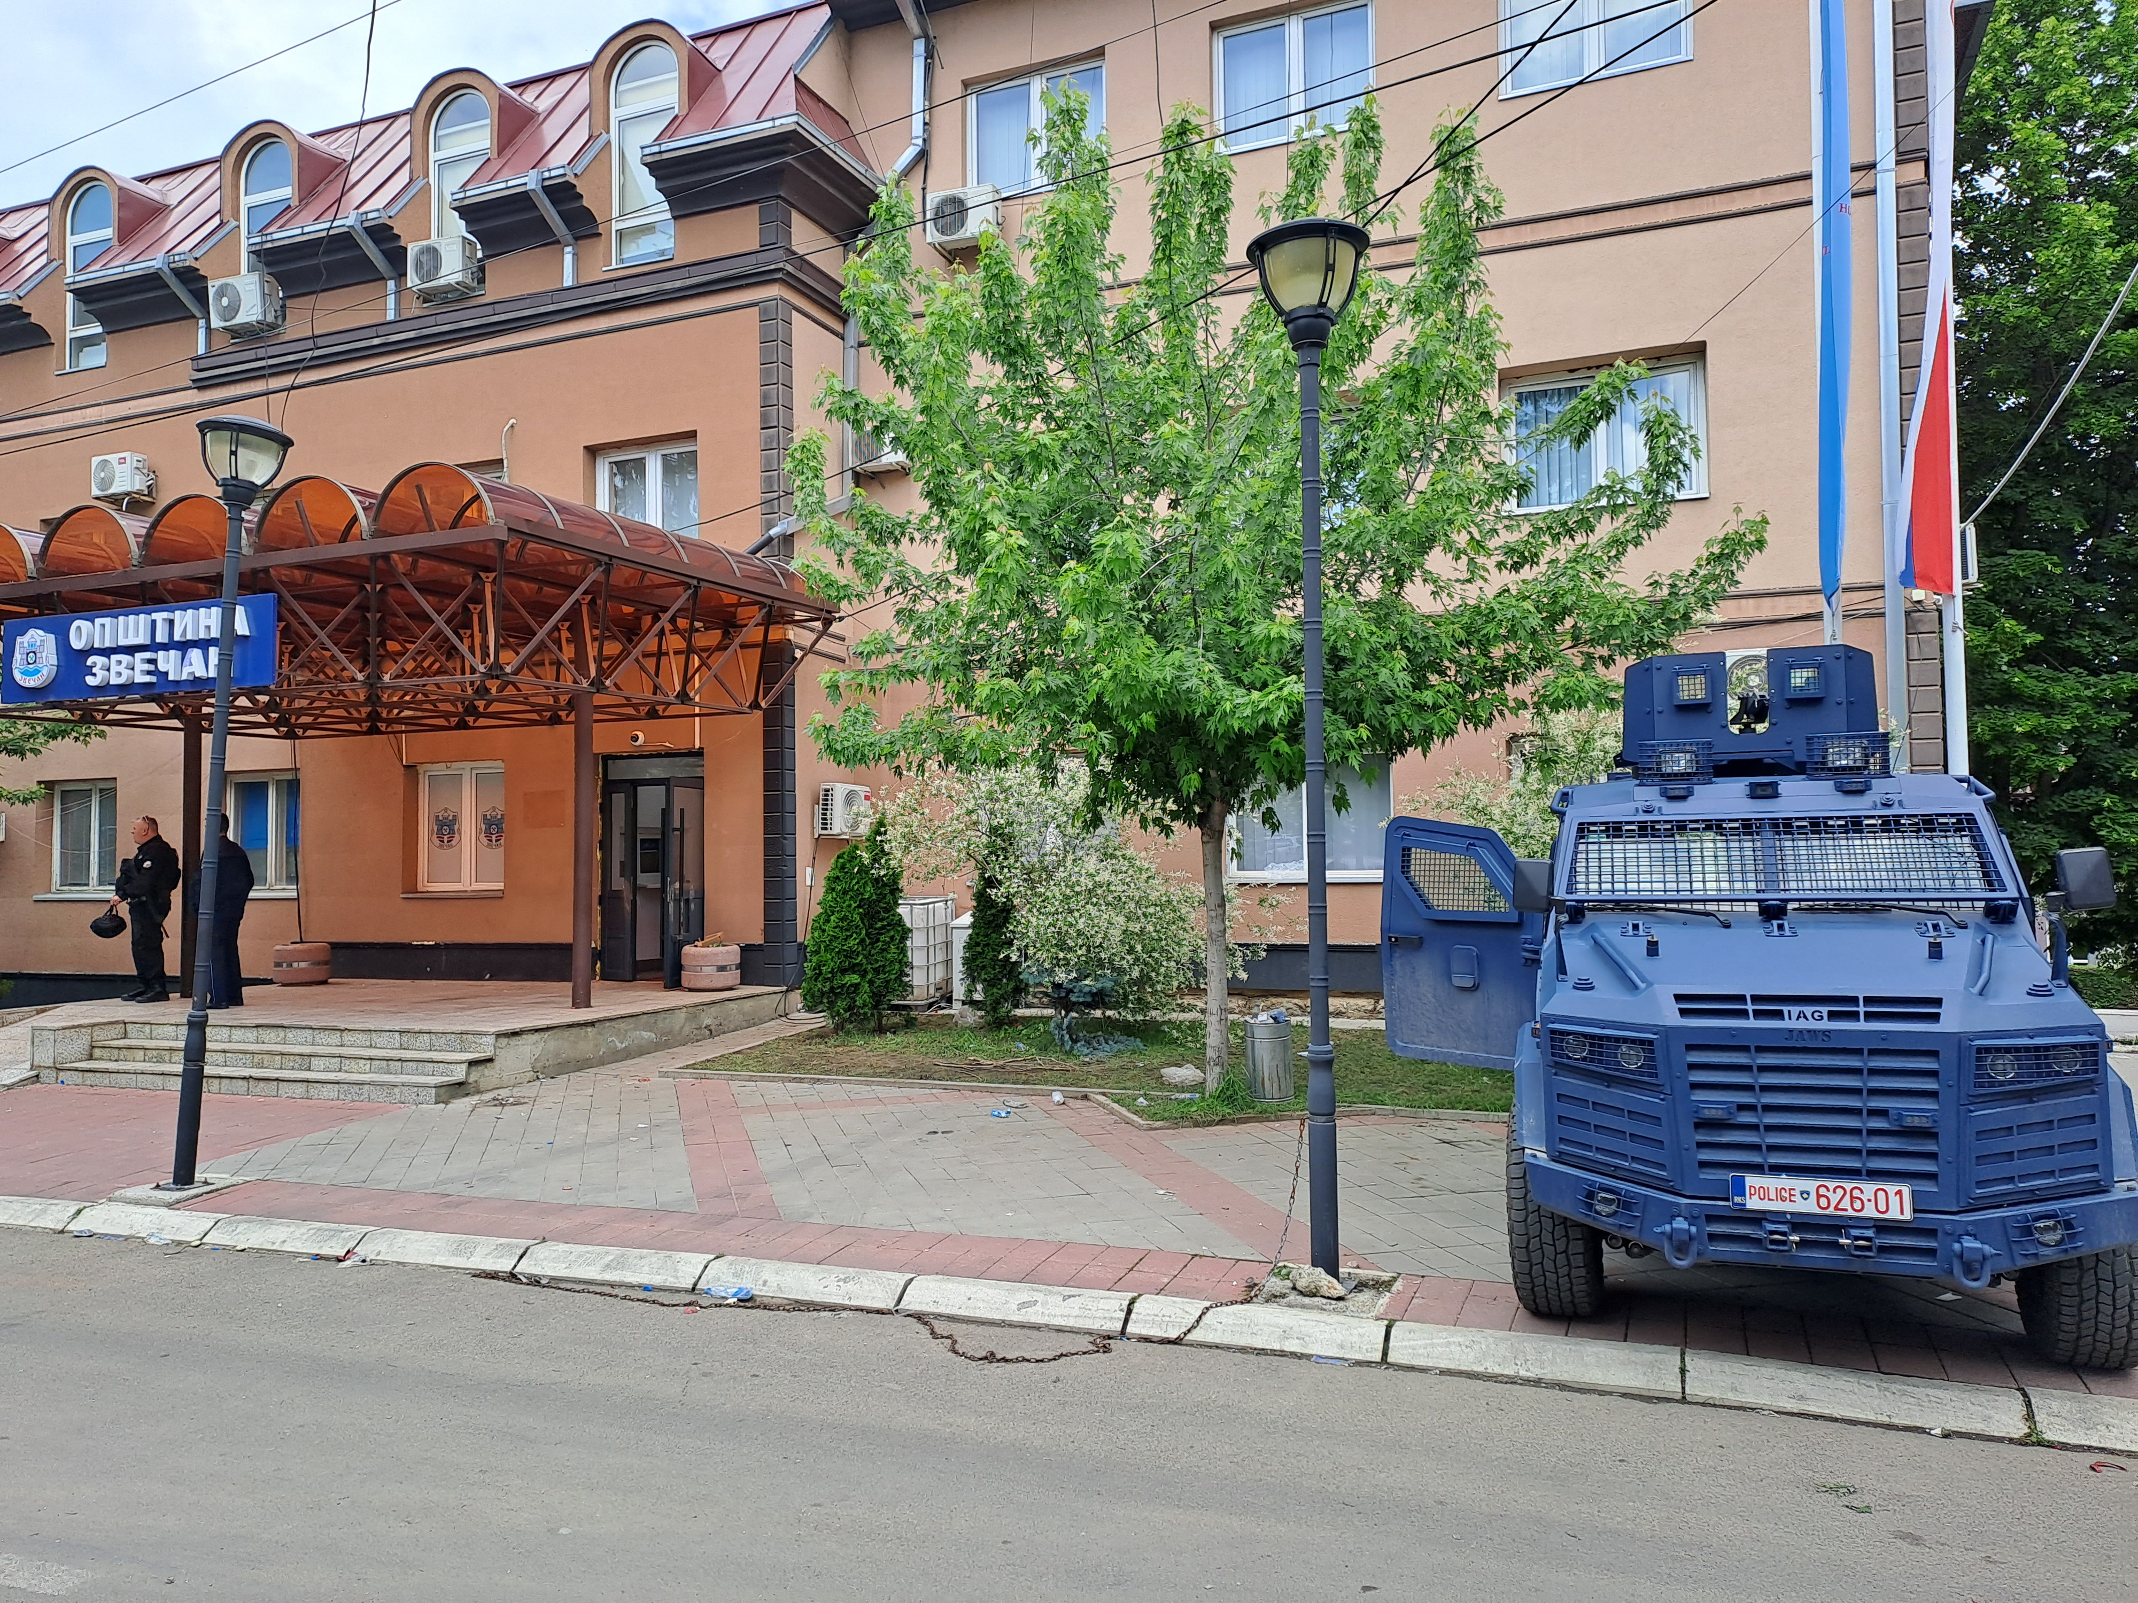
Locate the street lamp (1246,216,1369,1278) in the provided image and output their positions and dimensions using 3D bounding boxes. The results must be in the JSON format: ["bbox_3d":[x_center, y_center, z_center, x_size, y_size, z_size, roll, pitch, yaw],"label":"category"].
[{"bbox_3d":[1.016,-0.227,6.336,0.500,4.370,0.500,0,-2,0],"label":"street lamp"}]

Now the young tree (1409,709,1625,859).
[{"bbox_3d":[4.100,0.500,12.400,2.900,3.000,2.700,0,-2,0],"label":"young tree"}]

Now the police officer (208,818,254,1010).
[{"bbox_3d":[-7.788,1.014,14.200,0.540,1.790,0.380,1,-3,-30],"label":"police officer"}]

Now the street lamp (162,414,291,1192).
[{"bbox_3d":[-4.629,-0.015,8.359,0.500,4.170,0.500,3,-1,23],"label":"street lamp"}]

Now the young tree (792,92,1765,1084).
[{"bbox_3d":[1.400,-1.450,11.000,6.300,6.900,5.800,0,-2,0],"label":"young tree"}]

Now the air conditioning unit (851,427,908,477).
[{"bbox_3d":[-2.002,-3.832,16.767,0.730,0.490,0.280,-2,-2,23],"label":"air conditioning unit"}]

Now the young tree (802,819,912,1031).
[{"bbox_3d":[-1.972,1.137,14.300,1.020,1.980,0.980,-1,-2,0],"label":"young tree"}]

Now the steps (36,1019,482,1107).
[{"bbox_3d":[-6.703,2.118,12.741,4.550,0.470,0.680,-1,-2,22],"label":"steps"}]

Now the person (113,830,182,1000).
[{"bbox_3d":[-9.047,1.115,15.150,0.560,1.680,0.520,0,-2,-22],"label":"person"}]

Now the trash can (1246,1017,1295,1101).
[{"bbox_3d":[1.421,1.816,10.900,0.340,0.580,0.340,0,-2,0],"label":"trash can"}]

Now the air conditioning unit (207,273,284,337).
[{"bbox_3d":[-9.830,-5.942,18.493,0.850,0.580,0.330,-2,-2,23],"label":"air conditioning unit"}]

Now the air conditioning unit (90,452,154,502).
[{"bbox_3d":[-11.992,-4.117,19.517,0.750,0.530,0.280,-1,-2,22],"label":"air conditioning unit"}]

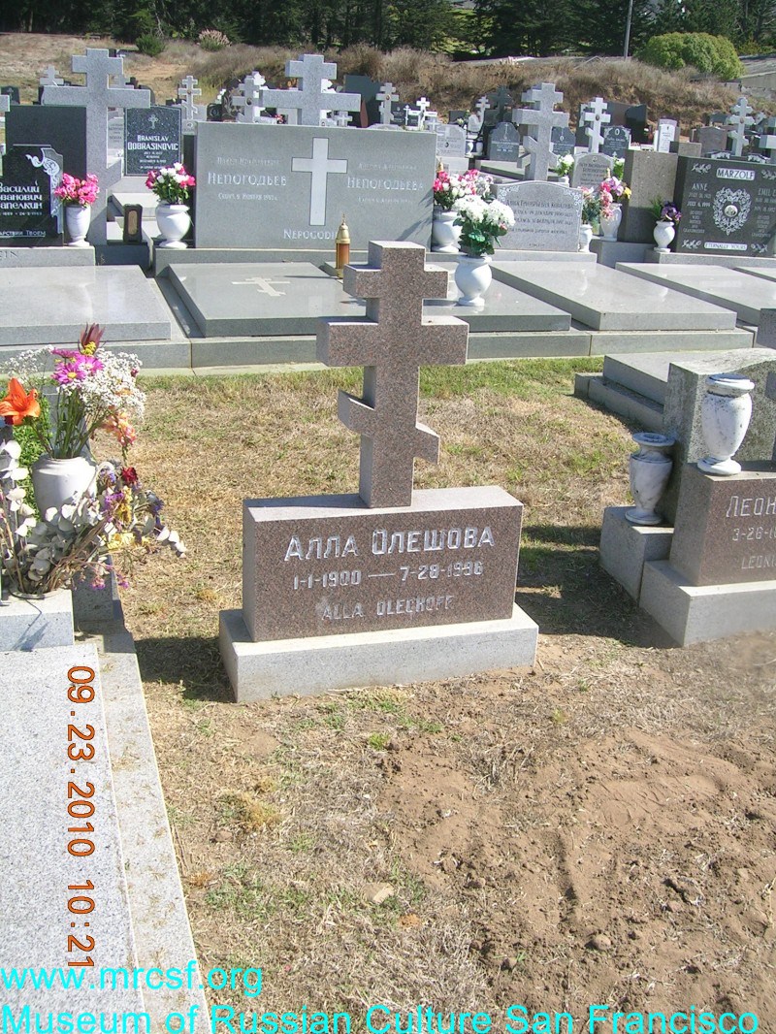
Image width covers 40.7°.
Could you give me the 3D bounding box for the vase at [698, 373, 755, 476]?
[{"bbox_3d":[0.997,-0.271,3.072,0.147,0.260,0.147,-4,23,-17],"label":"vase"}]

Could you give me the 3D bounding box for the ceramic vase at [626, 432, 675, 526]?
[{"bbox_3d":[0.861,-0.124,3.442,0.139,0.272,0.139,-4,23,-18],"label":"ceramic vase"}]

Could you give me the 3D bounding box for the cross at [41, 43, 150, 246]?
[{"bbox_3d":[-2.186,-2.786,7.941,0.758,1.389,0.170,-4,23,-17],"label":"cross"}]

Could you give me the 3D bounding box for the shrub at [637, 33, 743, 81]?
[{"bbox_3d":[12.135,-18.446,42.000,4.100,1.850,3.400,3,19,0],"label":"shrub"}]

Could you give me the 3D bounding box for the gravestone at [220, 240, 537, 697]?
[{"bbox_3d":[-0.002,-0.118,2.518,0.767,1.033,0.256,-4,20,-18],"label":"gravestone"}]

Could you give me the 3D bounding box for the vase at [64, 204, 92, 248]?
[{"bbox_3d":[-2.131,-2.003,7.188,0.174,0.252,0.174,-4,23,-17],"label":"vase"}]

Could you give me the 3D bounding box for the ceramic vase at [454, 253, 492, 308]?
[{"bbox_3d":[0.511,-1.415,6.242,0.215,0.285,0.215,3,19,-1],"label":"ceramic vase"}]

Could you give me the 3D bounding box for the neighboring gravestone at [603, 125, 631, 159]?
[{"bbox_3d":[4.441,-7.259,20.403,0.568,0.673,0.150,-4,23,-17],"label":"neighboring gravestone"}]

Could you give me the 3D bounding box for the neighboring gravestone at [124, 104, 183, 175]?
[{"bbox_3d":[-2.816,-4.499,12.548,0.636,0.776,0.160,-4,23,-17],"label":"neighboring gravestone"}]

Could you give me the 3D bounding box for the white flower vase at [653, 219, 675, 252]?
[{"bbox_3d":[2.371,-2.404,8.951,0.184,0.234,0.184,-4,23,-17],"label":"white flower vase"}]

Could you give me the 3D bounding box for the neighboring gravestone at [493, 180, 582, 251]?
[{"bbox_3d":[1.124,-2.304,7.996,0.714,0.510,0.121,-4,23,-17],"label":"neighboring gravestone"}]

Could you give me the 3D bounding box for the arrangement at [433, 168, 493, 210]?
[{"bbox_3d":[0.626,-2.730,8.709,0.460,0.350,0.360,-4,23,-17],"label":"arrangement"}]

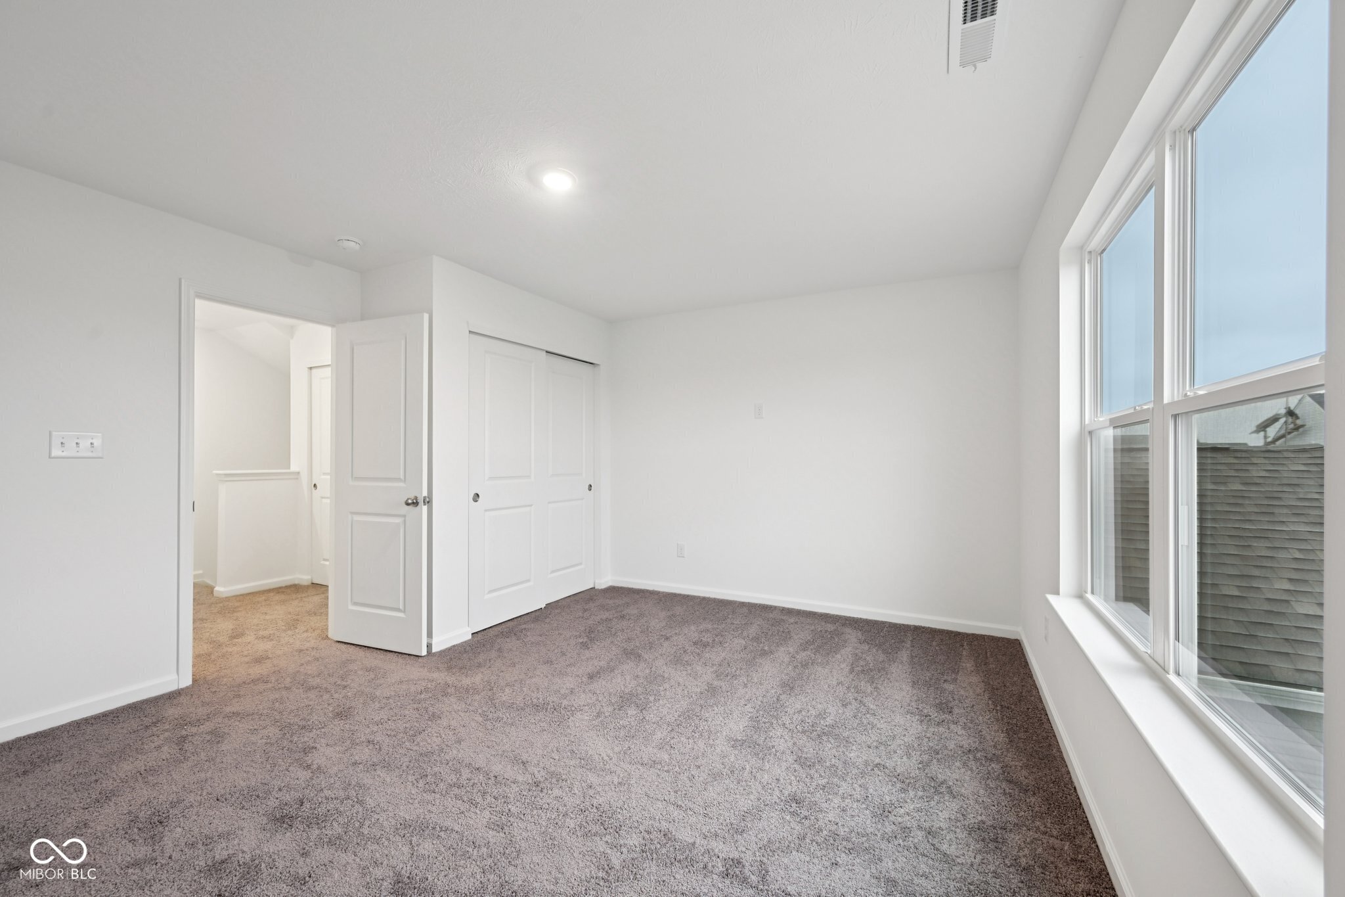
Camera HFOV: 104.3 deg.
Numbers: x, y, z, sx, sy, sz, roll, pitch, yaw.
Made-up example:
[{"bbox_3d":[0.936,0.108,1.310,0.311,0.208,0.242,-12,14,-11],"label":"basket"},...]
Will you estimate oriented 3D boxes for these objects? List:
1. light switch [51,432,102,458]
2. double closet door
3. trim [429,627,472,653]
[{"bbox_3d":[-2.713,-0.014,2.384,0.010,0.117,0.165,0,0,28],"label":"light switch"},{"bbox_3d":[-1.060,0.236,4.148,0.080,2.000,1.475,0,0,28],"label":"double closet door"},{"bbox_3d":[-1.402,1.207,3.324,0.014,0.083,0.300,0,0,28],"label":"trim"}]

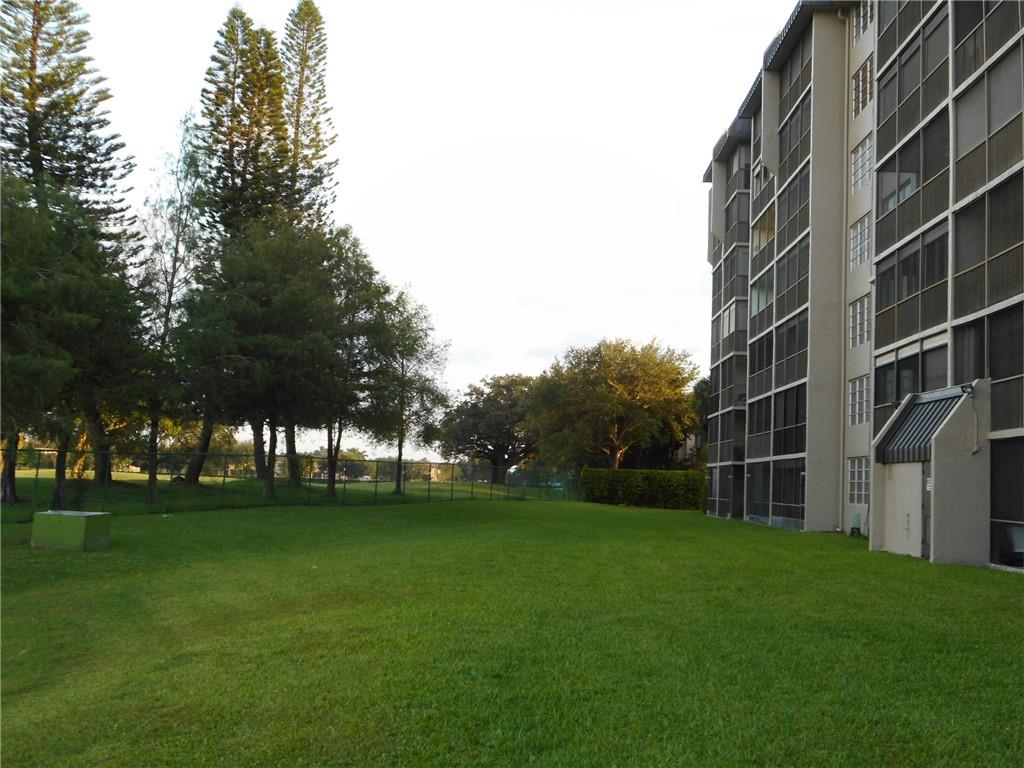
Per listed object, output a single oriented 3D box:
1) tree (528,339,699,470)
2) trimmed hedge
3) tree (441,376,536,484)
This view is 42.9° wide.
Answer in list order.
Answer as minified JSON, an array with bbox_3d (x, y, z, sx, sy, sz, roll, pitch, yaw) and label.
[{"bbox_3d":[7.486,2.729,96.000,12.000,12.100,11.500,2,-4,1],"label":"tree"},{"bbox_3d":[8.367,6.719,82.500,8.000,2.450,1.500,2,-4,1],"label":"trimmed hedge"},{"bbox_3d":[-1.858,4.287,124.000,10.200,10.300,10.200,2,-4,1],"label":"tree"}]

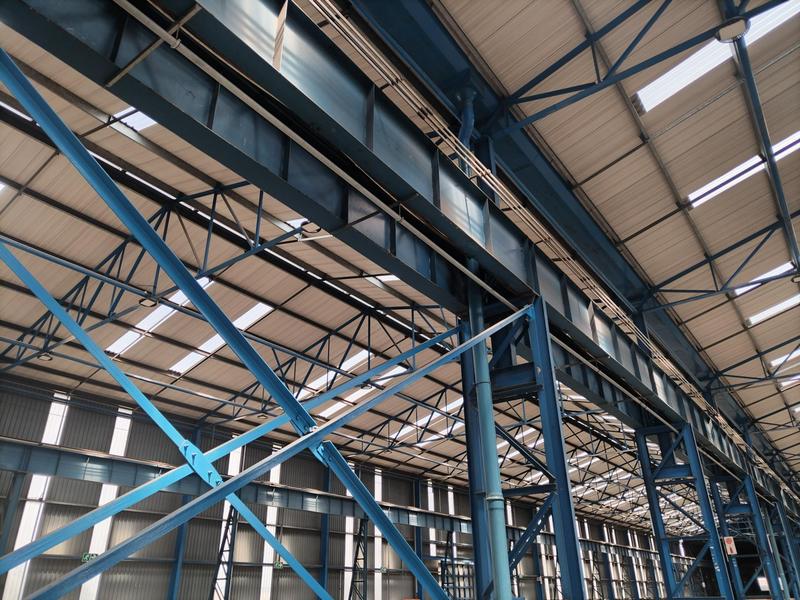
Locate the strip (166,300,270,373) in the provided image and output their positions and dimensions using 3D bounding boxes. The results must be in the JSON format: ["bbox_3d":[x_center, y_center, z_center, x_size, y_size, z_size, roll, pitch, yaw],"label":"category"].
[{"bbox_3d":[-7.187,1.602,23.969,5.550,0.050,0.660,-33,-38,22],"label":"strip"}]

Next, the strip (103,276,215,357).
[{"bbox_3d":[-8.816,0.614,21.933,5.550,0.050,0.660,-33,-38,22],"label":"strip"}]

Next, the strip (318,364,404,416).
[{"bbox_3d":[-1.964,4.771,30.500,5.550,0.050,0.660,-33,-38,22],"label":"strip"}]

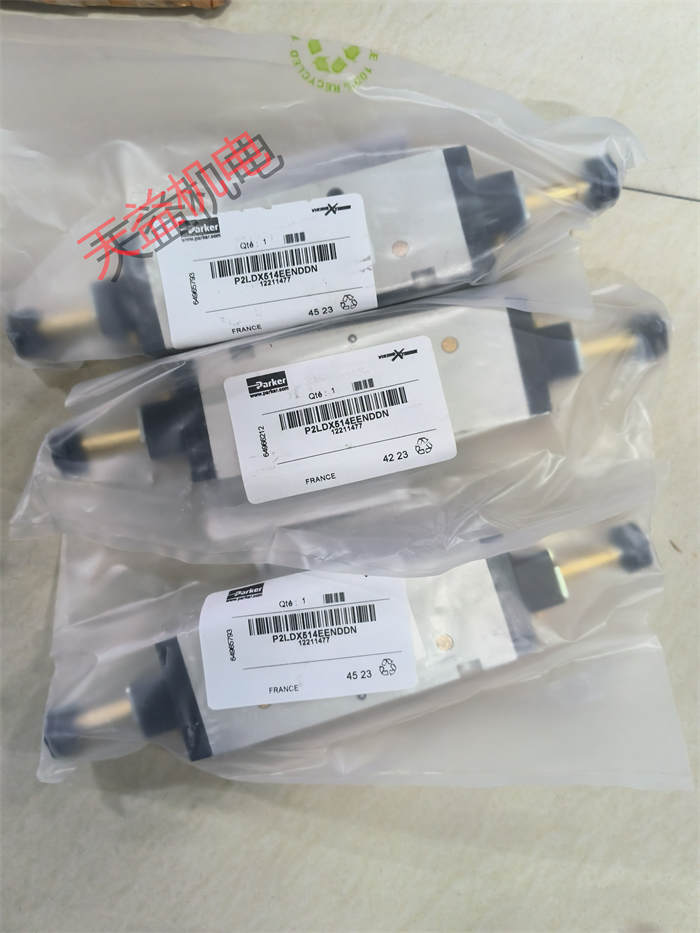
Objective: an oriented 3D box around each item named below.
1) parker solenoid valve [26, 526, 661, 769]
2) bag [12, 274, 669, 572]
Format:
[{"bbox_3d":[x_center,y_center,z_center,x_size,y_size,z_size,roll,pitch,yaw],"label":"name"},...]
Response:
[{"bbox_3d":[-0.001,0.075,0.314,0.266,0.042,0.052,-18,88,-2],"label":"parker solenoid valve"},{"bbox_3d":[-0.003,-0.009,0.289,0.273,0.036,0.112,-7,89,0],"label":"bag"}]

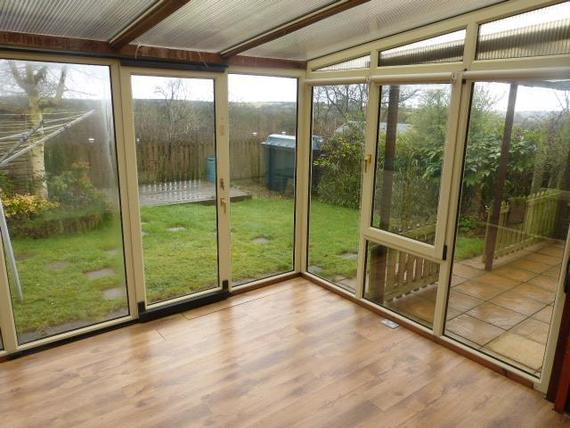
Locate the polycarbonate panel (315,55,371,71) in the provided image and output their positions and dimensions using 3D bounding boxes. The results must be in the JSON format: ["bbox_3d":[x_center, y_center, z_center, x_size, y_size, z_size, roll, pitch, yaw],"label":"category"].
[{"bbox_3d":[0.502,-1.324,3.787,0.030,0.107,0.699,-10,17,-36],"label":"polycarbonate panel"}]

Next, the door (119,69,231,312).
[{"bbox_3d":[-0.833,-0.172,3.479,0.869,1.901,0.070,-10,18,-37],"label":"door"}]

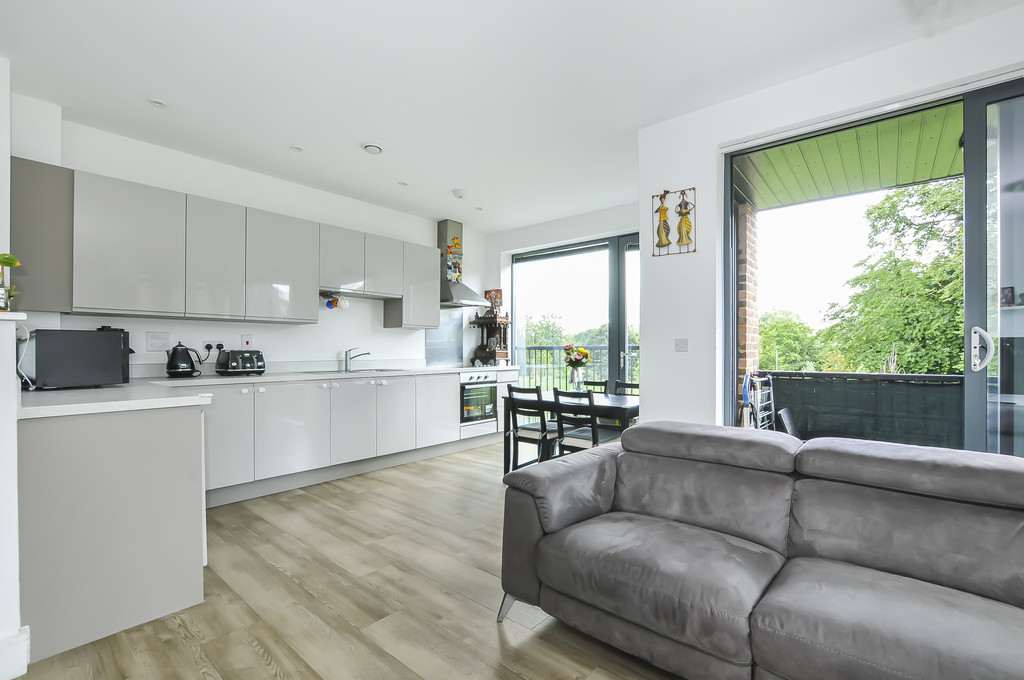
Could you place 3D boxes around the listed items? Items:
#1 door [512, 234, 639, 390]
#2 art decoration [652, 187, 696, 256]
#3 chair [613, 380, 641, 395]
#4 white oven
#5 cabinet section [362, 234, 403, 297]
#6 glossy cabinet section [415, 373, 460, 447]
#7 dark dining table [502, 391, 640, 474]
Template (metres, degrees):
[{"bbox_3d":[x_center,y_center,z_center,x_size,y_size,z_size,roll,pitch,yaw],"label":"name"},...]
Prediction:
[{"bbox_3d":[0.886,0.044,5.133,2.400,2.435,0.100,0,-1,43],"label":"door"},{"bbox_3d":[1.064,-0.777,2.820,0.305,0.425,0.025,0,-1,43],"label":"art decoration"},{"bbox_3d":[1.161,0.862,4.190,0.410,0.870,0.460,0,-1,29],"label":"chair"},{"bbox_3d":[-0.569,0.729,5.155,0.580,0.700,0.580,0,-1,43],"label":"white oven"},{"bbox_3d":[-1.450,-0.762,4.544,0.346,0.607,0.446,-1,-2,43],"label":"cabinet section"},{"bbox_3d":[-0.993,0.753,4.812,0.554,0.752,0.594,-1,-2,43],"label":"glossy cabinet section"},{"bbox_3d":[0.594,0.916,4.007,1.165,0.745,0.750,0,-1,29],"label":"dark dining table"}]

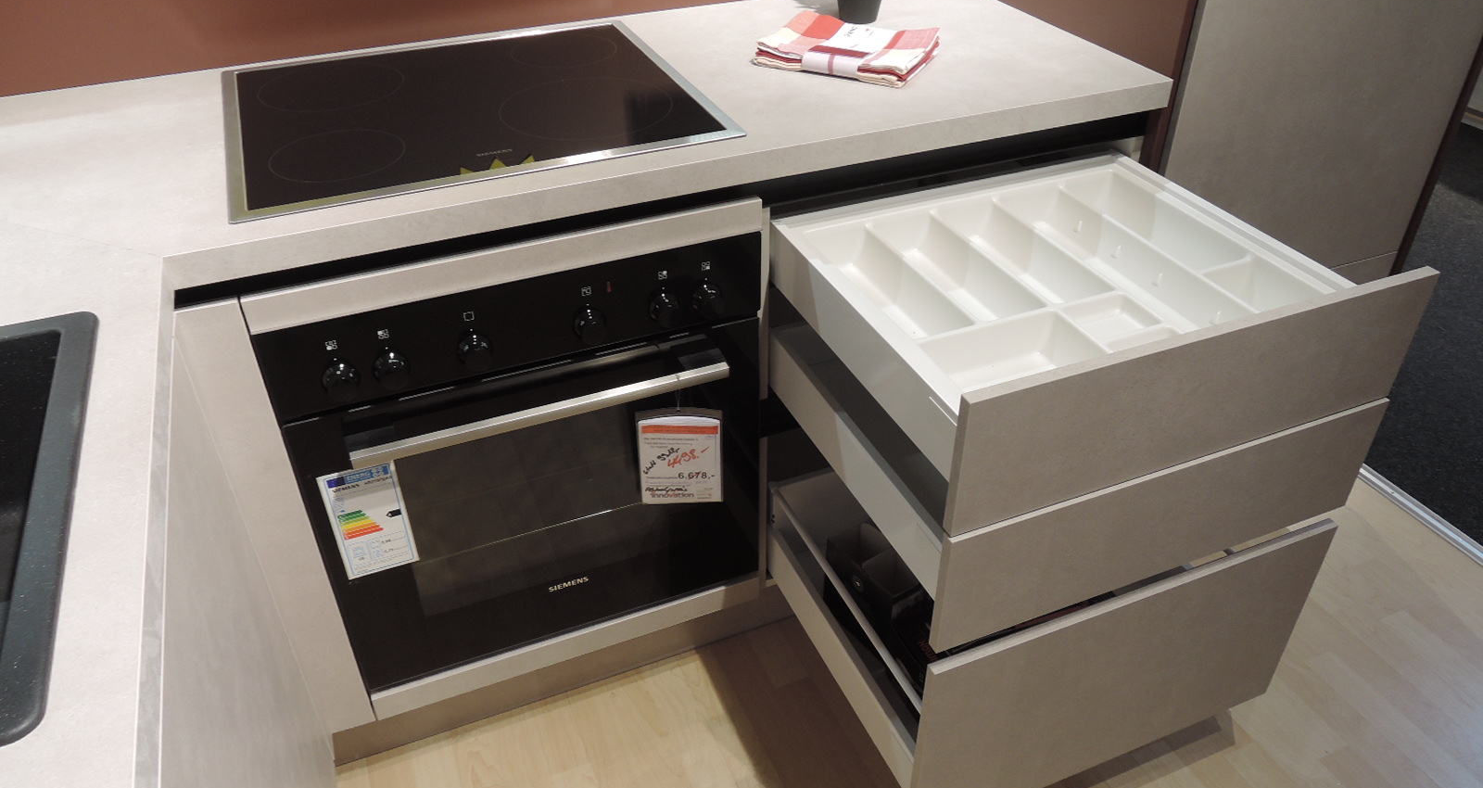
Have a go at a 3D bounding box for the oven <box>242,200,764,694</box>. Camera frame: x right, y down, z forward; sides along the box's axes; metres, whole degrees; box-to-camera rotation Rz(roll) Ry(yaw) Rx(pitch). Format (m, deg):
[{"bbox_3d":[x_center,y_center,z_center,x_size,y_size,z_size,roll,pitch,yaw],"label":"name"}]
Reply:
[{"bbox_3d":[-0.334,-0.020,1.524,0.597,0.642,0.535,-14,38,-18],"label":"oven"}]

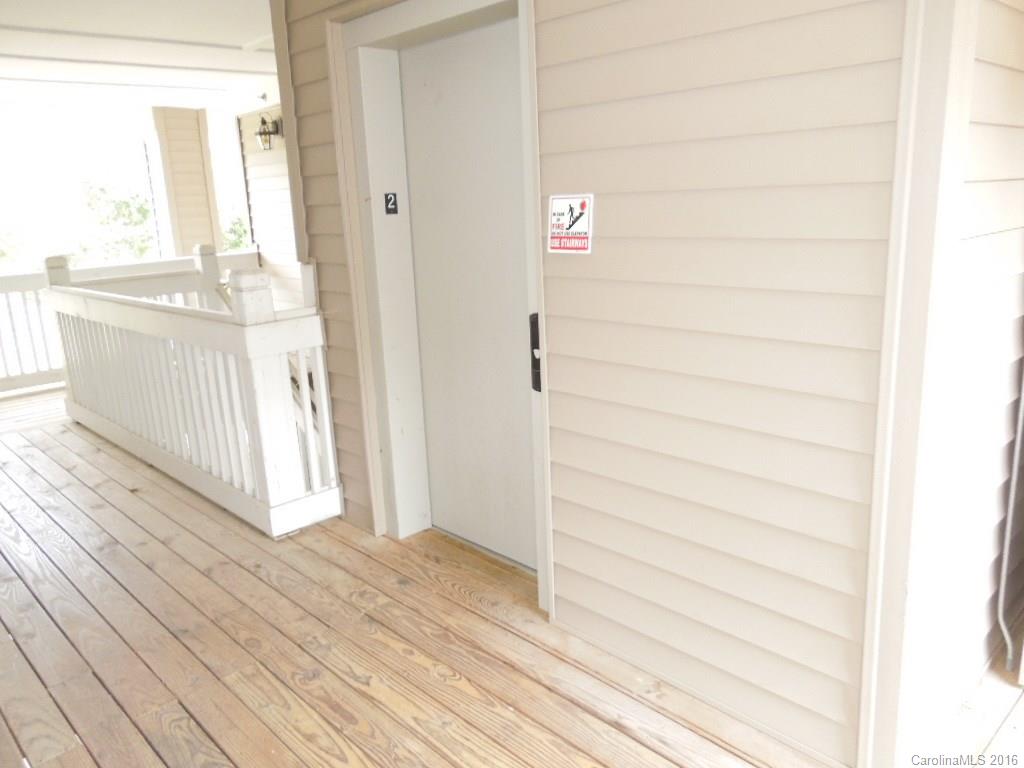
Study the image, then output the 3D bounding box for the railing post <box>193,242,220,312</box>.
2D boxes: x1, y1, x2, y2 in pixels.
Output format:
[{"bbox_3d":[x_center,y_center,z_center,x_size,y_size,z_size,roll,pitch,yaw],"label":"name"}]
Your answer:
[{"bbox_3d":[-2.626,-0.580,6.554,0.144,1.278,0.144,-16,19,-43],"label":"railing post"}]

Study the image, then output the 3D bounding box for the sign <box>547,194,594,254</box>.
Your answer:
[{"bbox_3d":[0.181,-0.496,2.303,0.006,0.176,0.174,-9,14,-44],"label":"sign"}]

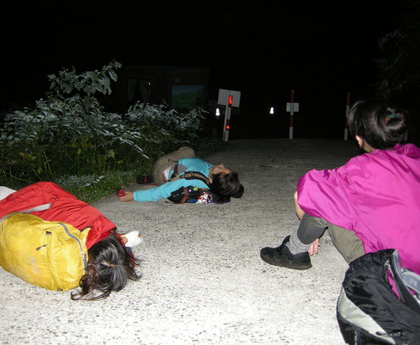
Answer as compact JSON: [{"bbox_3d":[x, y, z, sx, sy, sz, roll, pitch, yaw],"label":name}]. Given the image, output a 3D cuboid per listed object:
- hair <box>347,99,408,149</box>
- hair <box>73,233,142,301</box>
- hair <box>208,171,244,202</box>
[{"bbox_3d":[0.722,-0.201,2.050,0.250,0.225,0.190,4,9,44],"label":"hair"},{"bbox_3d":[-0.450,0.404,2.080,0.250,0.210,0.240,6,6,-41],"label":"hair"},{"bbox_3d":[0.132,0.112,3.700,0.240,0.220,0.190,20,17,24],"label":"hair"}]

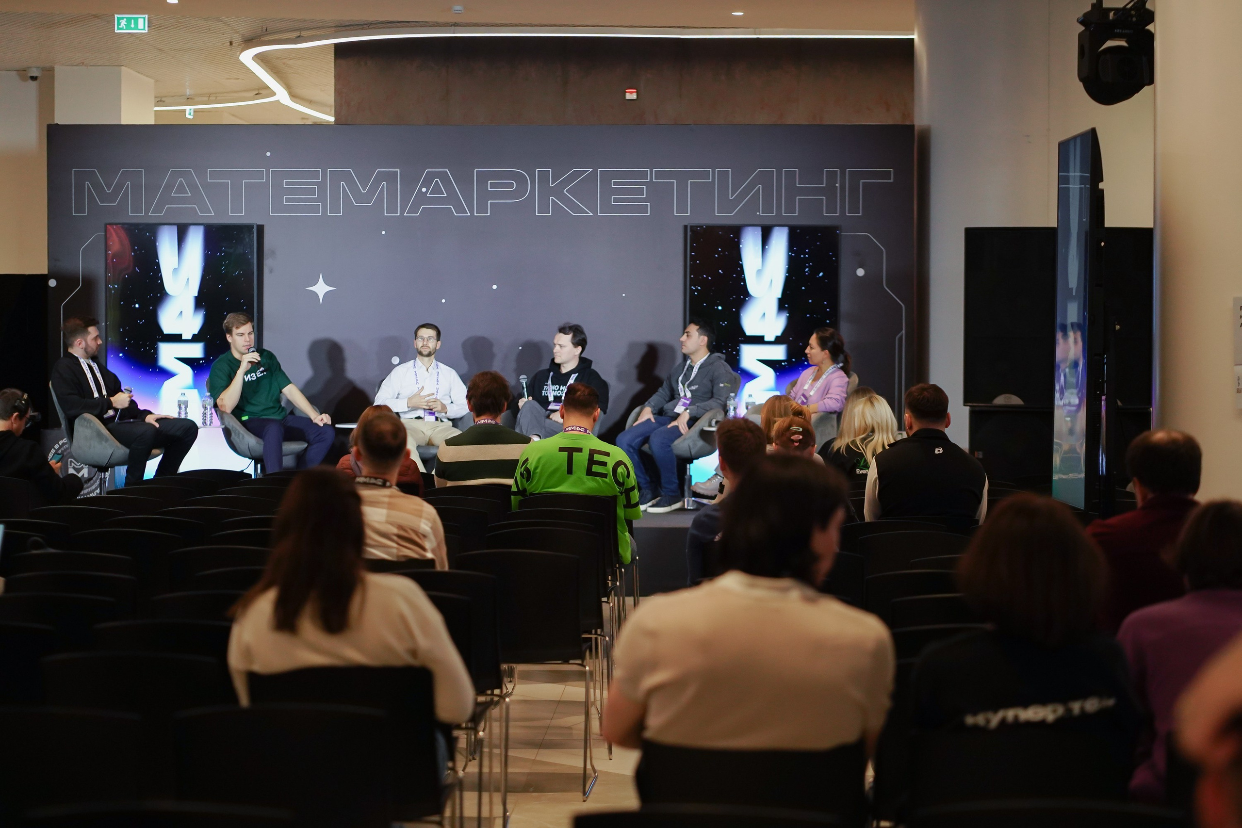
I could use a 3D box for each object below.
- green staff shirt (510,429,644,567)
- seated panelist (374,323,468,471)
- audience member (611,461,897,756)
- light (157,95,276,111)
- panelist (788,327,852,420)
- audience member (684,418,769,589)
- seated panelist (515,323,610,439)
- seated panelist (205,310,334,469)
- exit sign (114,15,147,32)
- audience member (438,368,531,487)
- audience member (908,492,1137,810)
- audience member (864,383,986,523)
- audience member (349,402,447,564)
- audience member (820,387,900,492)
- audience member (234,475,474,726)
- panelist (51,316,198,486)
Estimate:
[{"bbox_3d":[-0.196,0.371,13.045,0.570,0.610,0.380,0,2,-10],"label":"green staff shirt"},{"bbox_3d":[-1.258,0.027,18.458,0.580,1.195,0.850,0,2,-3],"label":"seated panelist"},{"bbox_3d":[0.241,0.712,5.500,0.540,1.290,0.780,0,1,3],"label":"audience member"},{"bbox_3d":[-4.467,-3.315,31.374,0.350,0.100,2.802,-1,2,-41],"label":"light"},{"bbox_3d":[1.038,0.008,18.957,0.950,1.200,0.560,-1,2,-33],"label":"panelist"},{"bbox_3d":[0.421,0.642,9.171,0.490,1.285,0.820,0,2,0],"label":"audience member"},{"bbox_3d":[-0.392,0.008,18.957,0.640,1.200,0.850,1,2,27],"label":"seated panelist"},{"bbox_3d":[-2.249,-0.024,18.856,0.680,1.270,0.850,-1,2,-27],"label":"seated panelist"},{"bbox_3d":[-4.324,-3.446,25.914,0.290,0.155,0.050,0,2,0],"label":"exit sign"},{"bbox_3d":[-0.628,0.469,14.019,0.520,1.360,0.820,0,2,0],"label":"audience member"},{"bbox_3d":[0.683,0.763,5.644,0.460,1.240,0.800,0,2,-15],"label":"audience member"},{"bbox_3d":[1.235,0.537,11.868,0.530,1.310,0.780,0,1,0],"label":"audience member"},{"bbox_3d":[-0.769,0.611,9.619,0.520,1.280,0.780,0,1,3],"label":"audience member"},{"bbox_3d":[1.179,0.501,14.218,0.460,1.260,0.760,0,1,0],"label":"audience member"},{"bbox_3d":[-0.623,0.730,6.723,0.530,1.245,0.800,0,2,-6],"label":"audience member"},{"bbox_3d":[-2.990,0.030,17.708,0.800,1.230,0.530,1,2,20],"label":"panelist"}]

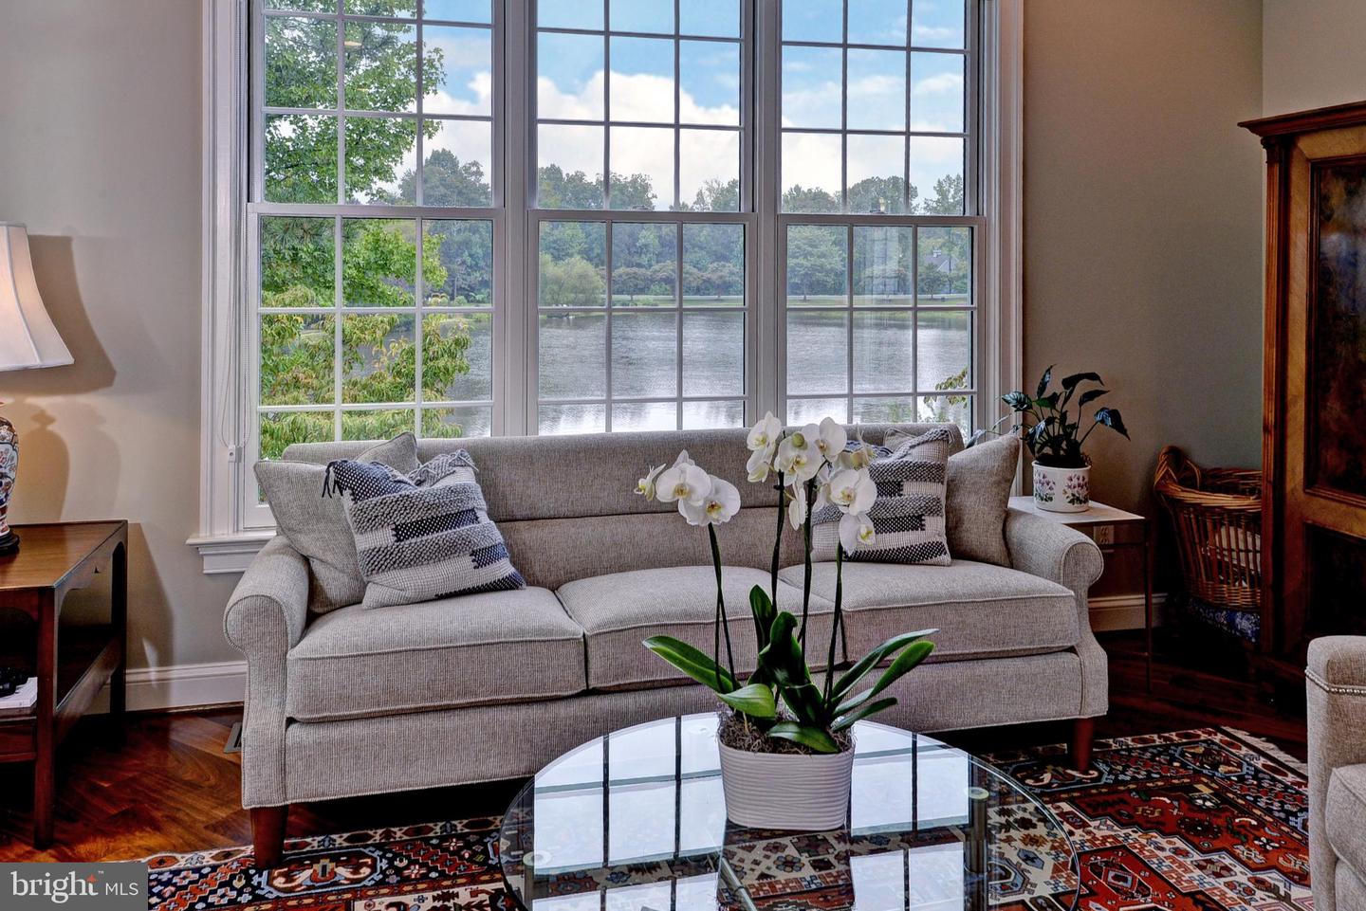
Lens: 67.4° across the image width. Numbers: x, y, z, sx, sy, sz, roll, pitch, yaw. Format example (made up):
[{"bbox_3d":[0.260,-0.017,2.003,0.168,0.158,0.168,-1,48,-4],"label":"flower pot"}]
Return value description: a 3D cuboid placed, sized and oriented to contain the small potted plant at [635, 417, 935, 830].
[{"bbox_3d":[0.160,0.257,1.596,0.447,0.628,0.310,0,6,3],"label":"small potted plant"}]

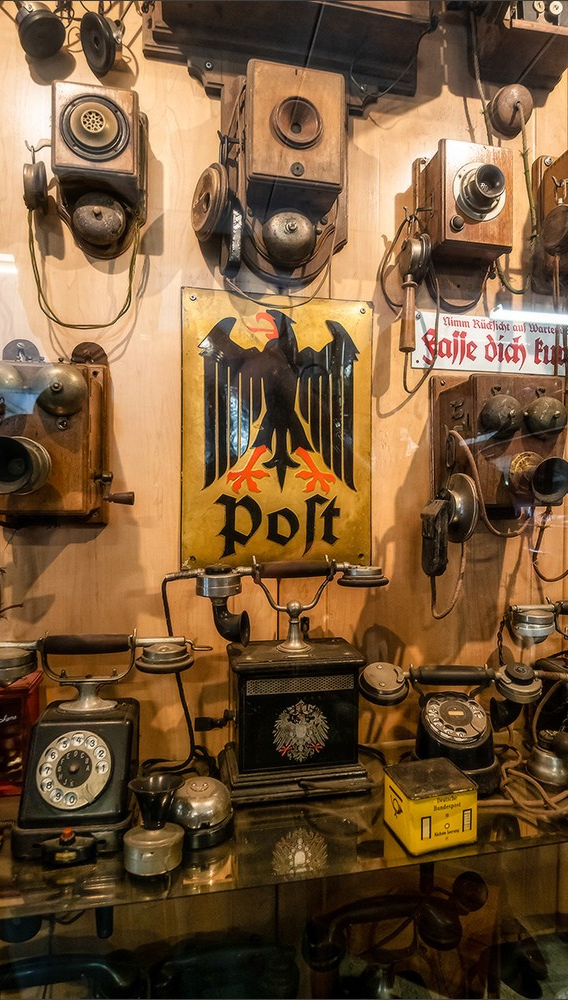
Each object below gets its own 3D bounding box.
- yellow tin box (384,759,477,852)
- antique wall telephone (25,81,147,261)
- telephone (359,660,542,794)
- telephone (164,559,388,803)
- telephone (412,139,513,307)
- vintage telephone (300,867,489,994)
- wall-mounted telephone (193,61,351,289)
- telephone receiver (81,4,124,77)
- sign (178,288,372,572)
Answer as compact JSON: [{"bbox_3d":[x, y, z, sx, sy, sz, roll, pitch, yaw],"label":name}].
[{"bbox_3d":[0.156,0.326,0.557,0.075,0.058,0.060,0,0,-18],"label":"yellow tin box"},{"bbox_3d":[-0.257,-0.437,0.681,0.147,0.202,0.105,0,0,-11],"label":"antique wall telephone"},{"bbox_3d":[0.222,0.282,0.688,0.243,0.146,0.140,0,0,5],"label":"telephone"},{"bbox_3d":[0.011,0.213,0.668,0.260,0.283,0.125,0,0,-11],"label":"telephone"},{"bbox_3d":[0.261,-0.400,0.731,0.137,0.200,0.105,0,0,-11],"label":"telephone"},{"bbox_3d":[0.158,0.637,0.711,0.273,0.197,0.165,0,0,-11],"label":"vintage telephone"},{"bbox_3d":[-0.008,-0.466,0.718,0.233,0.291,0.125,0,0,-11],"label":"wall-mounted telephone"},{"bbox_3d":[-0.236,-0.605,0.689,0.040,0.063,0.063,-35,20,-32],"label":"telephone receiver"},{"bbox_3d":[-0.005,-0.103,0.775,0.289,0.408,0.010,0,0,-11],"label":"sign"}]

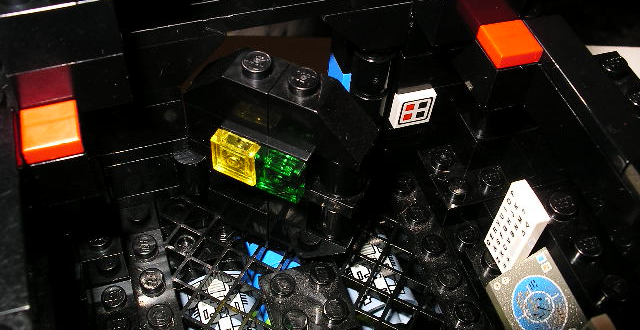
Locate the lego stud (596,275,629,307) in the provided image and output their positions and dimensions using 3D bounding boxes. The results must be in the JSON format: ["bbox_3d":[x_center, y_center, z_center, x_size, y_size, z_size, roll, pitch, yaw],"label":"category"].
[{"bbox_3d":[0.047,0.020,0.110,0.005,0.002,0.005,2,52,-3],"label":"lego stud"}]

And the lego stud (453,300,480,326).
[{"bbox_3d":[0.028,0.029,0.133,0.005,0.002,0.005,2,52,-3],"label":"lego stud"}]

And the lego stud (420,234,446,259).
[{"bbox_3d":[0.023,0.017,0.140,0.005,0.002,0.005,2,52,-3],"label":"lego stud"}]

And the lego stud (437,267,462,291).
[{"bbox_3d":[0.026,0.023,0.136,0.005,0.002,0.005,2,52,-3],"label":"lego stud"}]

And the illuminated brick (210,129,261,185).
[{"bbox_3d":[-0.014,-0.001,0.116,0.008,0.008,0.003,21,54,12],"label":"illuminated brick"}]

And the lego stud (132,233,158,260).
[{"bbox_3d":[-0.035,0.016,0.136,0.005,0.002,0.005,-13,54,-14],"label":"lego stud"}]

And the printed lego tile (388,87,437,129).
[{"bbox_3d":[0.019,-0.012,0.143,0.008,0.008,0.003,-13,54,-14],"label":"printed lego tile"}]

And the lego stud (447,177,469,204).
[{"bbox_3d":[0.028,0.005,0.142,0.005,0.002,0.005,-13,54,-14],"label":"lego stud"}]

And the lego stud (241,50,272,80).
[{"bbox_3d":[-0.010,-0.015,0.106,0.005,0.002,0.005,2,52,-3],"label":"lego stud"}]

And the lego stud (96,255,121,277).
[{"bbox_3d":[-0.042,0.020,0.137,0.005,0.002,0.005,-13,54,-14],"label":"lego stud"}]

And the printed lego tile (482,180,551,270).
[{"bbox_3d":[0.031,0.010,0.111,0.003,0.016,0.008,-13,54,-14],"label":"printed lego tile"}]

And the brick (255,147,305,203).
[{"bbox_3d":[-0.006,0.002,0.114,0.008,0.008,0.003,21,54,12],"label":"brick"}]

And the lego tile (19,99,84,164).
[{"bbox_3d":[-0.040,-0.005,0.102,0.008,0.003,0.008,-13,54,-14],"label":"lego tile"}]

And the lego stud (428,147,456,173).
[{"bbox_3d":[0.027,-0.001,0.149,0.005,0.002,0.005,-13,54,-14],"label":"lego stud"}]

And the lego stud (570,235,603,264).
[{"bbox_3d":[0.045,0.014,0.114,0.005,0.002,0.005,2,52,-3],"label":"lego stud"}]

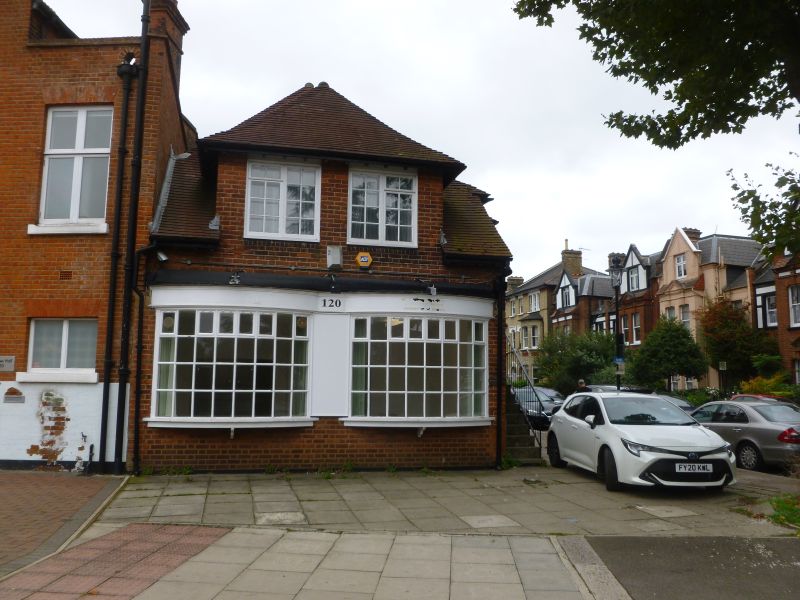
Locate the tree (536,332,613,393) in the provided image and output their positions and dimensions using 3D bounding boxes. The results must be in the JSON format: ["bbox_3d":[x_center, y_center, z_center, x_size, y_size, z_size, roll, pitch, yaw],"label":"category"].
[{"bbox_3d":[12.565,4.925,46.330,5.400,5.500,5.000,2,-7,-7],"label":"tree"}]

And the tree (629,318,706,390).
[{"bbox_3d":[14.602,3.686,35.322,4.100,5.370,4.000,2,-7,-7],"label":"tree"}]

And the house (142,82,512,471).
[{"bbox_3d":[-1.733,-0.607,14.729,6.600,7.950,7.200,2,-7,-11],"label":"house"}]

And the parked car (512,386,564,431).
[{"bbox_3d":[4.310,3.724,22.087,1.790,1.450,4.300,2,-7,-11],"label":"parked car"}]

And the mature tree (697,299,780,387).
[{"bbox_3d":[16.141,2.879,30.857,3.900,5.940,3.700,2,-7,-7],"label":"mature tree"}]

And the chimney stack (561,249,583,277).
[{"bbox_3d":[16.432,-3.593,62.000,1.800,2.700,1.100,2,-7,-7],"label":"chimney stack"}]

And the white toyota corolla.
[{"bbox_3d":[3.950,2.326,11.086,1.800,1.440,4.370,2,-7,-6],"label":"white toyota corolla"}]

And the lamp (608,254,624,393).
[{"bbox_3d":[6.061,1.380,18.117,0.420,5.280,0.420,2,-7,-7],"label":"lamp"}]

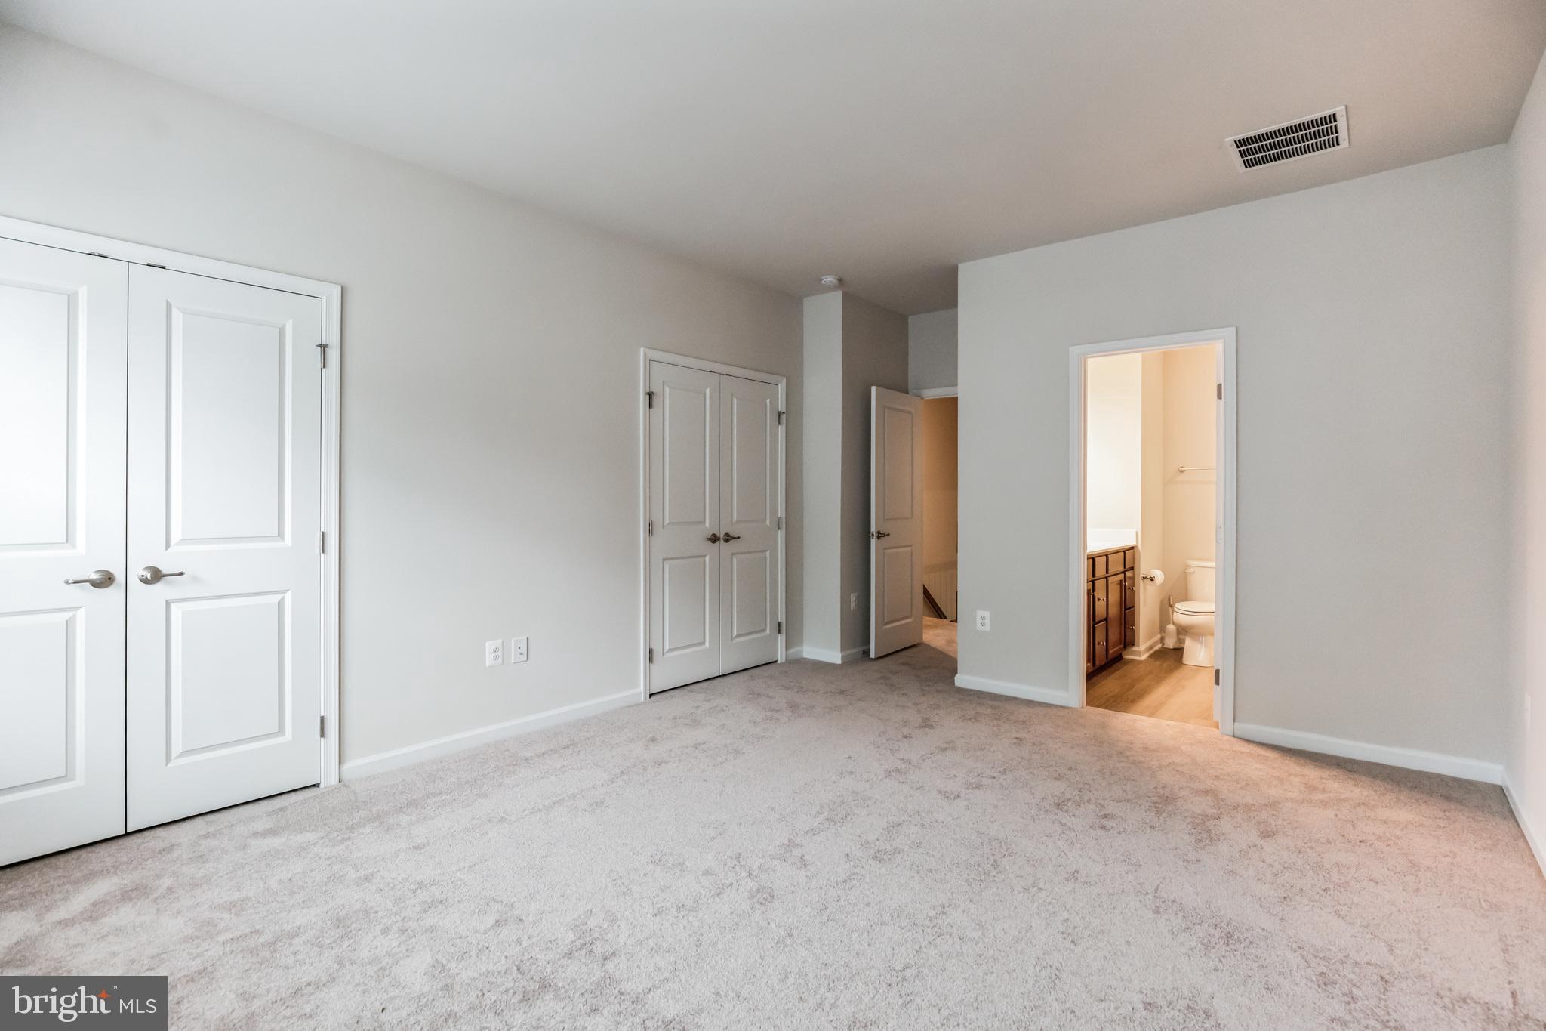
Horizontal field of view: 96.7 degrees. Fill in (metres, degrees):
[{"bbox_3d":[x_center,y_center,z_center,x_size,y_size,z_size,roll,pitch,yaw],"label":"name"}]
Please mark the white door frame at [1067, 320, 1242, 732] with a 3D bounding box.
[{"bbox_3d":[2.089,0.075,3.819,0.810,2.110,0.140,1,1,38],"label":"white door frame"}]

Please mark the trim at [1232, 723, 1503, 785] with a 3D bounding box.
[{"bbox_3d":[2.748,1.109,3.237,0.956,0.085,0.018,1,1,38],"label":"trim"}]

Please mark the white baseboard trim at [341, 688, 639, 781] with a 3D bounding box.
[{"bbox_3d":[-1.309,1.086,3.513,0.018,0.085,1.576,1,1,42],"label":"white baseboard trim"}]

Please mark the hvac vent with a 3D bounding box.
[{"bbox_3d":[2.202,-1.587,2.936,0.395,0.020,0.400,1,1,38],"label":"hvac vent"}]

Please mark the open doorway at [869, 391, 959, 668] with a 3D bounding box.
[{"bbox_3d":[1.287,0.029,5.217,0.840,2.100,0.840,1,1,38],"label":"open doorway"}]

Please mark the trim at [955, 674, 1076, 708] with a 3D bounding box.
[{"bbox_3d":[1.464,1.078,4.247,0.708,0.085,0.018,1,1,38],"label":"trim"}]

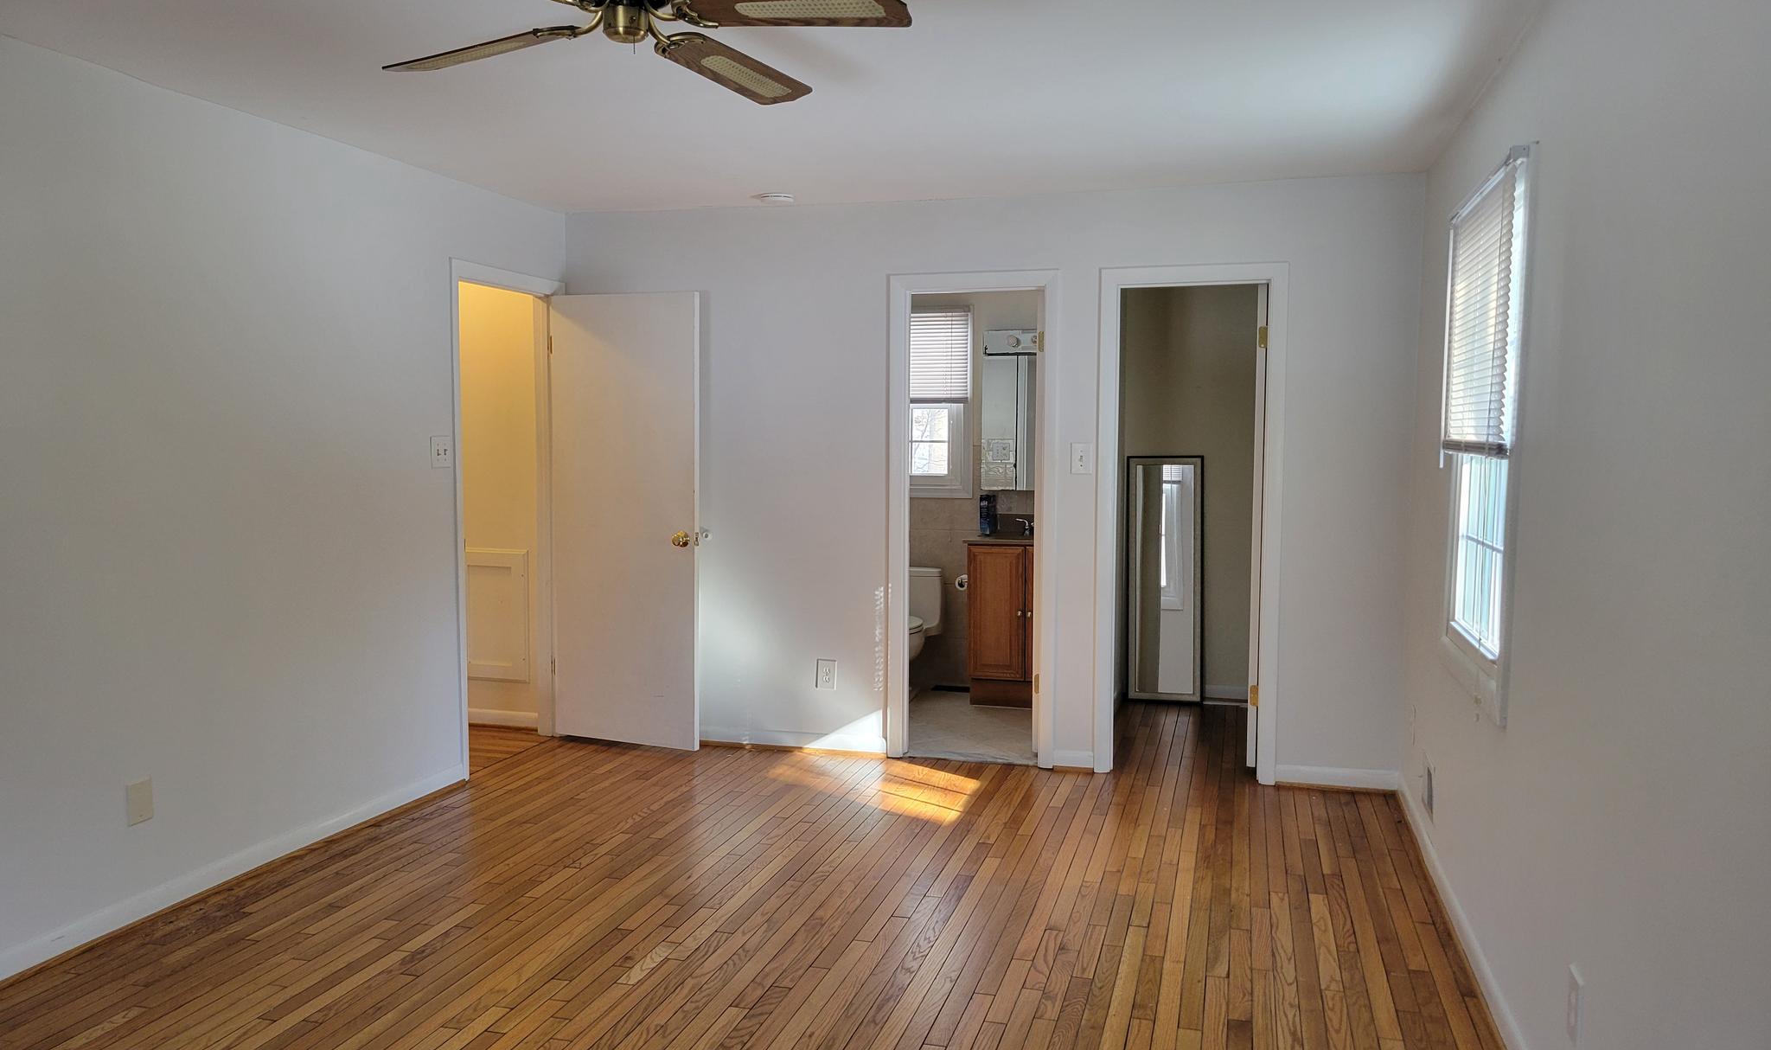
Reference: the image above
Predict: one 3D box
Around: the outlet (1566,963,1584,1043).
[{"bbox_3d":[1.313,0.914,2.529,0.010,0.120,0.075,1,4,15],"label":"outlet"}]

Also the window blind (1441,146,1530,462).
[{"bbox_3d":[1.599,-0.550,3.576,0.050,0.720,0.940,1,4,15],"label":"window blind"}]

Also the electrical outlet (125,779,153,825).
[{"bbox_3d":[-2.167,0.807,3.871,0.010,0.120,0.078,1,4,15],"label":"electrical outlet"}]

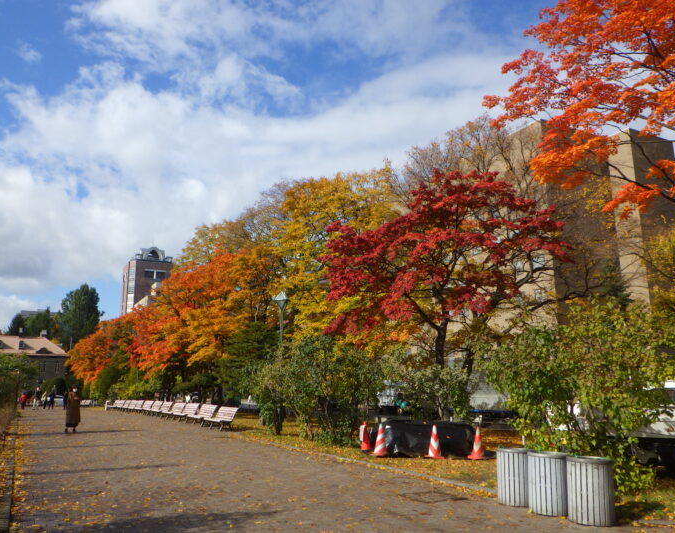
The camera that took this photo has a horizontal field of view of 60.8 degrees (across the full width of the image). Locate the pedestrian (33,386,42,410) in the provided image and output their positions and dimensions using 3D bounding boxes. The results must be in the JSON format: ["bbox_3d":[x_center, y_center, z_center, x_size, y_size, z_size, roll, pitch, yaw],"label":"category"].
[{"bbox_3d":[-22.758,10.029,43.764,0.500,1.660,0.600,-12,-17,44],"label":"pedestrian"}]

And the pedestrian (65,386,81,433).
[{"bbox_3d":[-9.182,4.968,20.073,0.420,1.610,0.500,-10,-15,40],"label":"pedestrian"}]

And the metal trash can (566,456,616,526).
[{"bbox_3d":[2.982,2.635,6.780,0.490,0.710,0.490,0,-12,0],"label":"metal trash can"}]

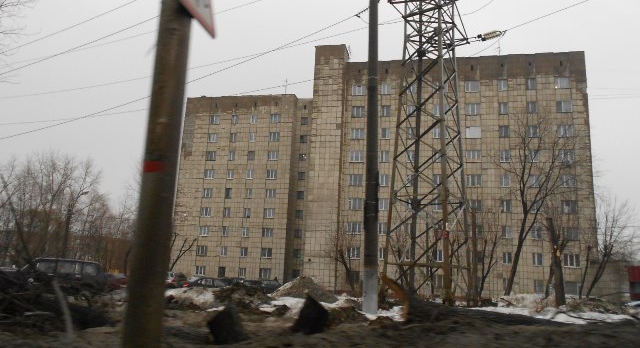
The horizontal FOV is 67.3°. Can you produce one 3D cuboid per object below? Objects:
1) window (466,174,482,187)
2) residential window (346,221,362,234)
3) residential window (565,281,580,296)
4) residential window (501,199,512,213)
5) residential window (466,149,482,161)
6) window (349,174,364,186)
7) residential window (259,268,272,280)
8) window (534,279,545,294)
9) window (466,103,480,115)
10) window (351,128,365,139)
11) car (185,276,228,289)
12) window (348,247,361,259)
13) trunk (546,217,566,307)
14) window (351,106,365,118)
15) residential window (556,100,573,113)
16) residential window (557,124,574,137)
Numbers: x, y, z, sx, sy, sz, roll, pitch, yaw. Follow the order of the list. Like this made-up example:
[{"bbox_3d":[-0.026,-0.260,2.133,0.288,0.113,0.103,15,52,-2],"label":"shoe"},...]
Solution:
[{"bbox_3d":[17.557,0.757,54.698,1.647,1.378,0.150,0,-11,13],"label":"window"},{"bbox_3d":[4.062,6.323,56.569,1.649,1.321,0.150,0,-11,13],"label":"residential window"},{"bbox_3d":[26.549,11.959,50.374,1.557,1.371,0.150,0,-11,13],"label":"residential window"},{"bbox_3d":[20.769,3.617,53.458,1.080,1.430,0.200,0,-11,13],"label":"residential window"},{"bbox_3d":[17.690,-2.035,55.244,1.647,1.350,0.150,0,-11,13],"label":"residential window"},{"bbox_3d":[4.344,0.730,57.660,1.578,1.364,0.150,0,-11,13],"label":"window"},{"bbox_3d":[-7.641,14.115,67.746,1.620,1.430,0.200,0,-11,13],"label":"residential window"},{"bbox_3d":[23.299,11.962,51.101,0.996,1.381,0.150,0,-11,13],"label":"window"},{"bbox_3d":[17.997,-7.574,56.387,1.680,1.430,0.200,0,-11,13],"label":"window"},{"bbox_3d":[4.622,-4.893,58.759,1.593,1.355,0.150,0,-11,13],"label":"window"},{"bbox_3d":[-8.274,8.720,37.000,4.350,1.450,1.720,5,-11,-11],"label":"car"},{"bbox_3d":[3.922,9.153,56.017,1.615,1.325,0.150,0,-11,13],"label":"window"},{"bbox_3d":[13.776,5.097,28.000,1.150,5.242,0.850,0,-11,13],"label":"trunk"},{"bbox_3d":[4.736,-7.665,59.305,1.583,1.340,0.150,0,-11,13],"label":"window"},{"bbox_3d":[27.559,-7.540,54.184,1.680,1.430,0.200,0,-11,13],"label":"residential window"},{"bbox_3d":[27.424,-4.745,53.642,1.680,1.430,0.200,0,-11,13],"label":"residential window"}]

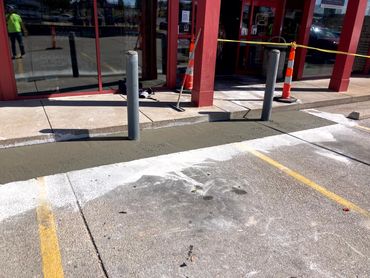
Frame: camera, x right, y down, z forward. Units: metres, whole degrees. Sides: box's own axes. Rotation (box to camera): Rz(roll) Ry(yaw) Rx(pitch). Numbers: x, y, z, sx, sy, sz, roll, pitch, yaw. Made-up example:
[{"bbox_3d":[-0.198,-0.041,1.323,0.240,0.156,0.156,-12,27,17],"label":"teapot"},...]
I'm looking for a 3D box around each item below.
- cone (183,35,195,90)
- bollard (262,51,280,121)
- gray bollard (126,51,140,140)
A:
[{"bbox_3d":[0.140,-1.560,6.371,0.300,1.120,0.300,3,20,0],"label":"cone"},{"bbox_3d":[1.403,-0.848,4.913,0.135,1.130,0.135,3,20,0],"label":"bollard"},{"bbox_3d":[-0.646,-0.522,3.773,0.135,1.120,0.135,3,20,0],"label":"gray bollard"}]

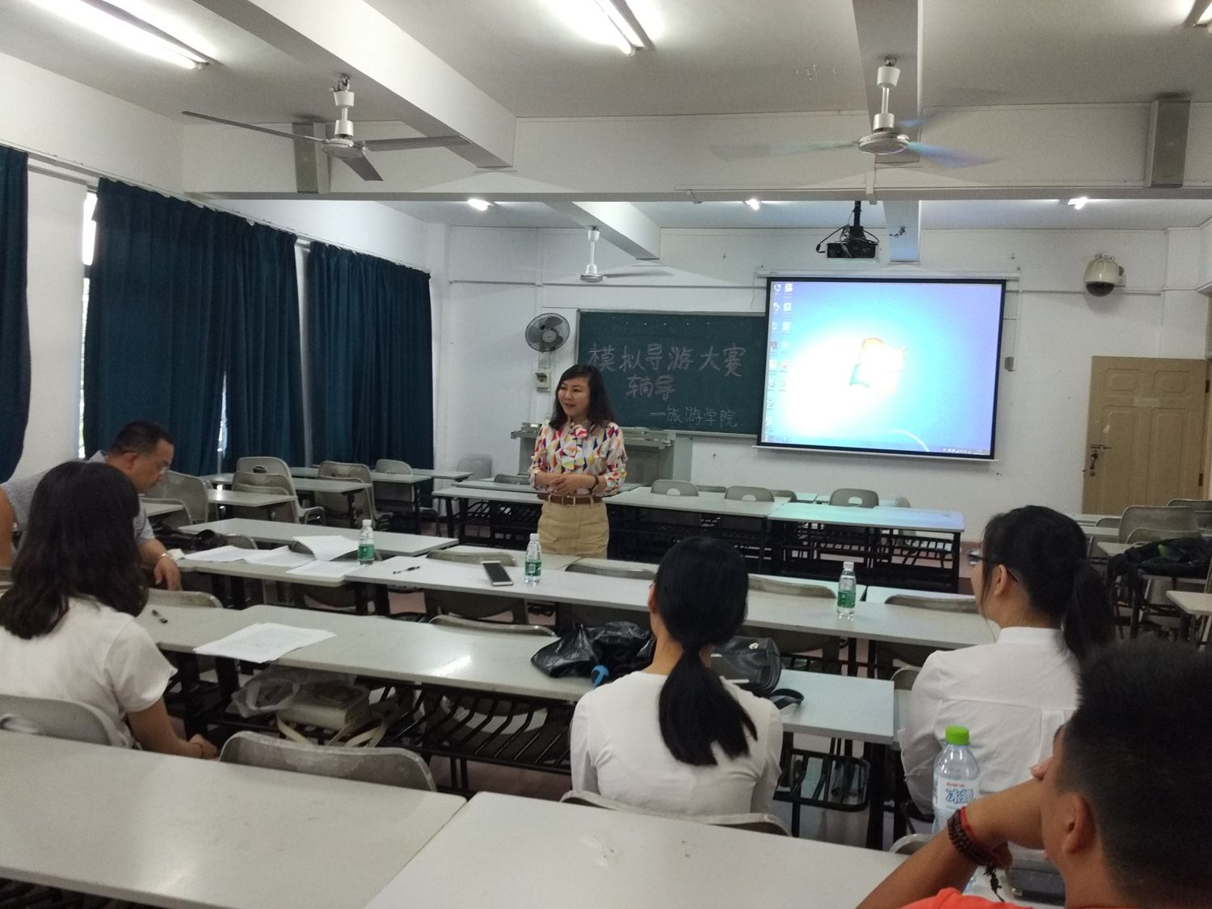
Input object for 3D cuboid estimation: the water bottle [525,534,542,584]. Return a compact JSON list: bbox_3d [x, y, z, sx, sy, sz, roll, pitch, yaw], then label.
[{"bbox_3d":[-0.273,0.398,3.986,0.061,0.187,0.061,3,4,0],"label":"water bottle"}]

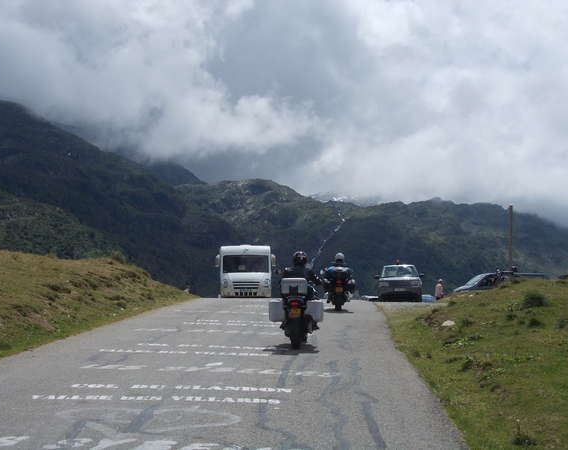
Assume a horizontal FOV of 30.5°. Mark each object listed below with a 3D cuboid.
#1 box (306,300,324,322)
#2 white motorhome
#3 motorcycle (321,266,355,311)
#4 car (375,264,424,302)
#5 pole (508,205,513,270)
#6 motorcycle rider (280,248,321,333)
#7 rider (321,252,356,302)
[{"bbox_3d":[0.570,1.585,19.200,0.280,0.390,0.450,0,-3,3],"label":"box"},{"bbox_3d":[-1.830,2.420,50.400,2.400,2.800,6.600,0,-3,-1],"label":"white motorhome"},{"bbox_3d":[1.710,1.940,32.000,0.950,1.350,2.200,0,-3,3],"label":"motorcycle"},{"bbox_3d":[5.220,2.720,46.900,2.000,1.800,4.650,0,-3,6],"label":"car"},{"bbox_3d":[13.100,1.500,60.000,0.240,5.400,0.240,0,-3,0],"label":"pole"},{"bbox_3d":[0.310,1.280,19.750,0.750,1.530,0.850,0,-3,3],"label":"motorcycle rider"},{"bbox_3d":[1.690,1.610,32.000,0.850,1.520,0.850,0,-3,3],"label":"rider"}]

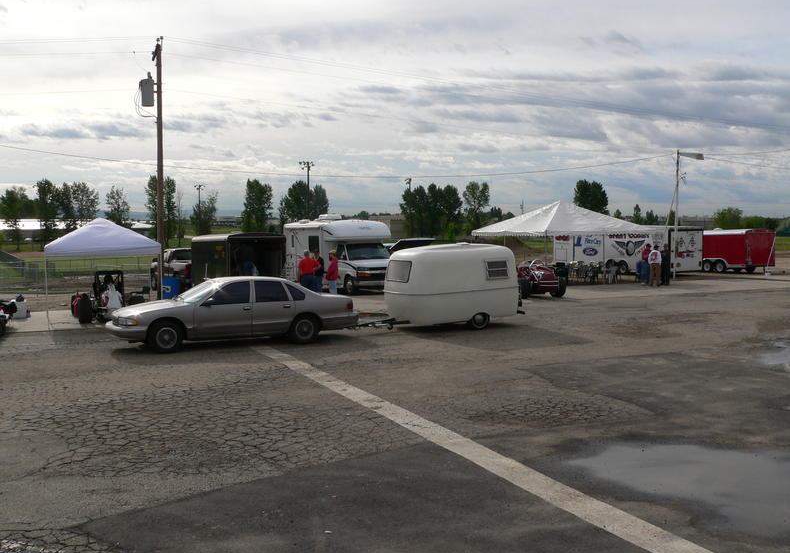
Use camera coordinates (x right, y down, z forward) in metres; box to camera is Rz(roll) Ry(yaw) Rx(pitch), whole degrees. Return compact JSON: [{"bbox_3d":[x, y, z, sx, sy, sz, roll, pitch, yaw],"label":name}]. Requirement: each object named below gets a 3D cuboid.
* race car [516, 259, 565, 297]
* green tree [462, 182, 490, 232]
[{"bbox_3d":[4.800,0.045,29.900,1.680,1.310,3.500,-1,4,-18],"label":"race car"},{"bbox_3d":[12.382,-9.952,124.601,4.107,8.854,4.000,1,4,0],"label":"green tree"}]

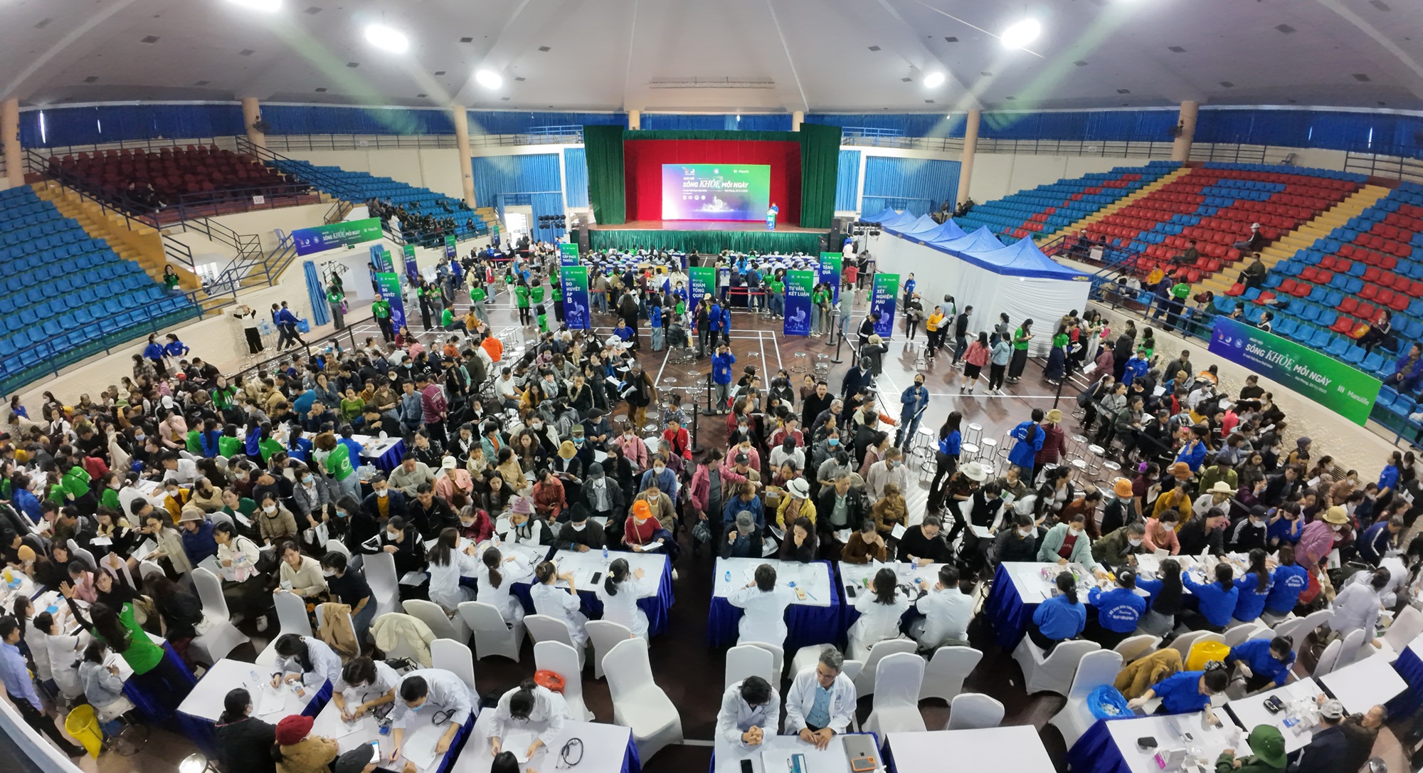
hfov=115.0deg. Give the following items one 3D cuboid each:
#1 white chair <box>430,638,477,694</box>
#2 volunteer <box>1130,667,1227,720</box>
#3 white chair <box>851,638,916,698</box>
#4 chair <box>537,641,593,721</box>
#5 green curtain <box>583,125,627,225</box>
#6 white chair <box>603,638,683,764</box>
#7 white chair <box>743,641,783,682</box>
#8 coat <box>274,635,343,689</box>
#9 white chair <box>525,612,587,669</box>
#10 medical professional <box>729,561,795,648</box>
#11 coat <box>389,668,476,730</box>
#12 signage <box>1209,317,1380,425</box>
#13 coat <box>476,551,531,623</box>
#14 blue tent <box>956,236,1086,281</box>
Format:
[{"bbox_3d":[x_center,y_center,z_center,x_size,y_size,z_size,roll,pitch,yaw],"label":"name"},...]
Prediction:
[{"bbox_3d":[-2.210,2.669,3.860,0.440,0.900,0.500,4,25,8],"label":"white chair"},{"bbox_3d":[3.870,2.723,3.911,0.720,1.160,0.620,-3,25,-6],"label":"volunteer"},{"bbox_3d":[1.660,2.644,4.525,0.450,0.930,0.550,1,25,2],"label":"white chair"},{"bbox_3d":[-1.290,2.682,3.832,0.440,0.900,0.500,4,25,8],"label":"chair"},{"bbox_3d":[-6.126,-12.116,26.000,2.400,5.000,0.500,1,25,2],"label":"green curtain"},{"bbox_3d":[-0.583,2.733,3.918,0.430,0.930,0.540,-12,26,-30],"label":"white chair"},{"bbox_3d":[0.456,2.583,4.336,0.430,0.930,0.540,4,22,6],"label":"white chair"},{"bbox_3d":[-3.270,2.276,3.732,0.520,0.600,0.480,10,27,21],"label":"coat"},{"bbox_3d":[-1.550,2.489,4.728,0.460,0.950,0.560,2,25,4],"label":"white chair"},{"bbox_3d":[0.520,2.429,4.630,0.620,1.220,0.720,1,25,3],"label":"medical professional"},{"bbox_3d":[-2.152,2.506,3.592,0.530,0.660,0.560,3,22,5],"label":"coat"},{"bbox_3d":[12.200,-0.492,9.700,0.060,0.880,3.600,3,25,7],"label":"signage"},{"bbox_3d":[-2.132,2.043,4.729,0.480,0.700,0.550,6,23,11],"label":"coat"},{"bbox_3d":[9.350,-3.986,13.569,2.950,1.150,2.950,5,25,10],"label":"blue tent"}]

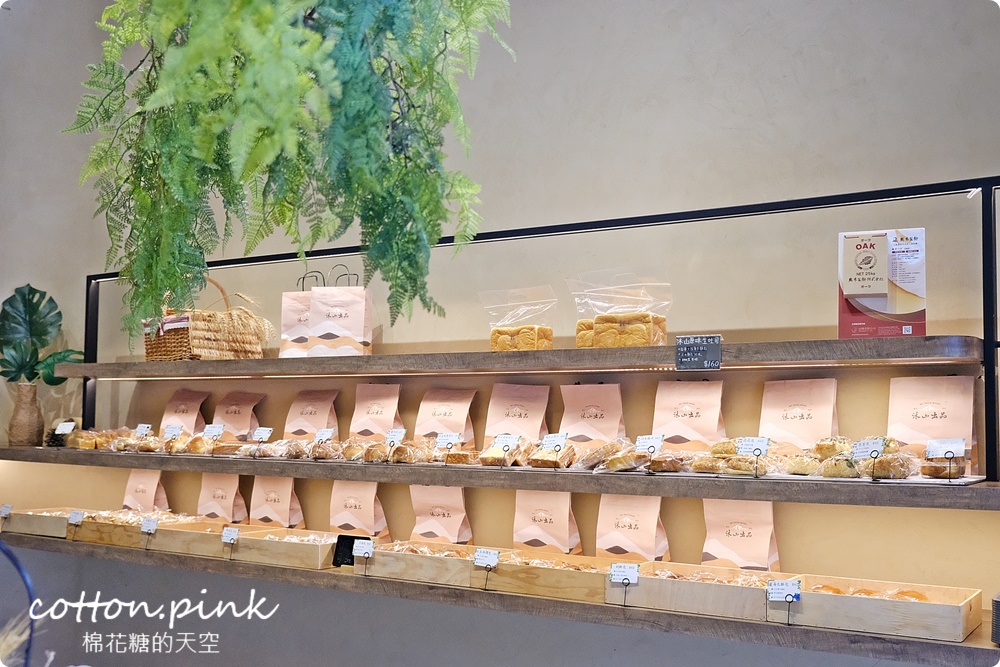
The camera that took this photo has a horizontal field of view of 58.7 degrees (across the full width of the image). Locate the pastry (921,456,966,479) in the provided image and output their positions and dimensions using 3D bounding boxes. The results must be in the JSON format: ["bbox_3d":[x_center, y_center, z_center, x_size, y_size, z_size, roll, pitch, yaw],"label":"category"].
[{"bbox_3d":[1.031,0.308,2.066,0.090,0.057,0.090,-3,-5,30],"label":"pastry"}]

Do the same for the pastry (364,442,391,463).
[{"bbox_3d":[-0.393,0.382,2.831,0.072,0.050,0.075,-3,-5,30],"label":"pastry"}]

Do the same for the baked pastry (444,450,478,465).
[{"bbox_3d":[-0.116,0.407,2.921,0.096,0.043,0.075,-3,-5,30],"label":"baked pastry"}]

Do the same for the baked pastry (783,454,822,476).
[{"bbox_3d":[0.836,0.363,2.457,0.096,0.053,0.095,-3,-5,30],"label":"baked pastry"}]

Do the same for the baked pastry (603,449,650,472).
[{"bbox_3d":[0.388,0.388,2.704,0.115,0.062,0.115,-3,-5,29],"label":"baked pastry"}]

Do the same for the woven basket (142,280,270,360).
[{"bbox_3d":[-1.245,-0.050,3.733,0.280,0.345,0.370,-3,-5,29],"label":"woven basket"}]

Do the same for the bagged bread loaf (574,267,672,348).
[{"bbox_3d":[0.349,-0.067,2.493,0.245,0.220,0.130,-3,-5,30],"label":"bagged bread loaf"}]

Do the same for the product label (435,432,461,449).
[{"bbox_3d":[-0.167,0.345,2.857,0.086,0.050,0.008,-3,-35,30],"label":"product label"}]

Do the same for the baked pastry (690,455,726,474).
[{"bbox_3d":[0.545,0.341,2.311,0.080,0.045,0.080,-3,-5,30],"label":"baked pastry"}]

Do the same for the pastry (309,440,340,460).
[{"bbox_3d":[-0.654,0.438,3.312,0.100,0.060,0.100,-3,-5,29],"label":"pastry"}]

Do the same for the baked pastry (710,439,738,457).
[{"bbox_3d":[0.597,0.304,2.353,0.080,0.043,0.080,-3,-5,30],"label":"baked pastry"}]

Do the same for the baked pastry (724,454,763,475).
[{"bbox_3d":[0.700,0.379,2.544,0.110,0.055,0.100,-3,-5,29],"label":"baked pastry"}]

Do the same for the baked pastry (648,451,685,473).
[{"bbox_3d":[0.502,0.388,2.682,0.100,0.055,0.090,-3,-5,29],"label":"baked pastry"}]

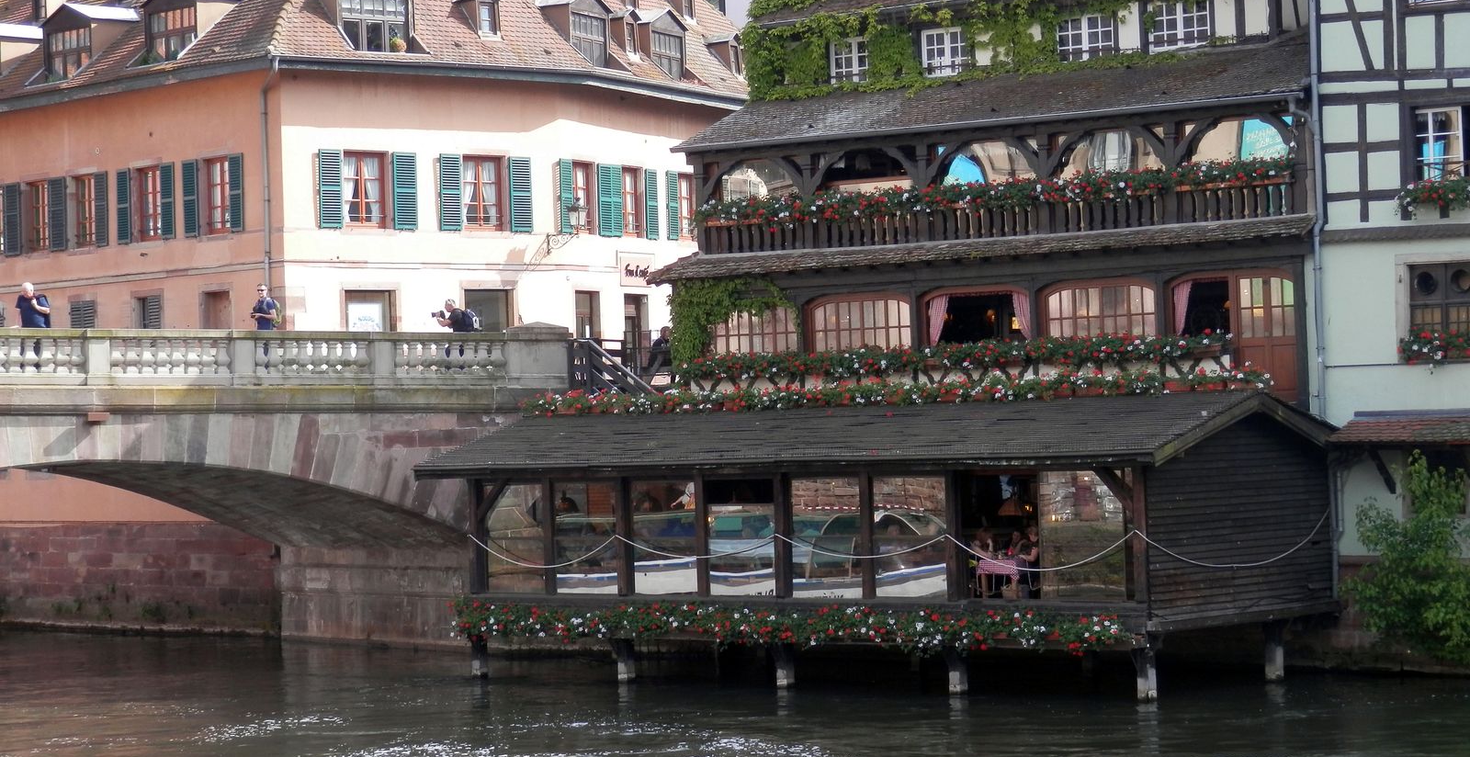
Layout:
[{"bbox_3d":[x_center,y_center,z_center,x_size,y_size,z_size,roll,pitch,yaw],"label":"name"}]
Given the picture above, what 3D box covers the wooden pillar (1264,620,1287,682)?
[{"bbox_3d":[8.499,4.309,48.784,0.220,0.918,0.220,-3,-2,39],"label":"wooden pillar"}]

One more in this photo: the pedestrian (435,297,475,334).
[{"bbox_3d":[-5.474,-0.844,60.920,0.880,1.450,0.520,-2,-1,-12],"label":"pedestrian"}]

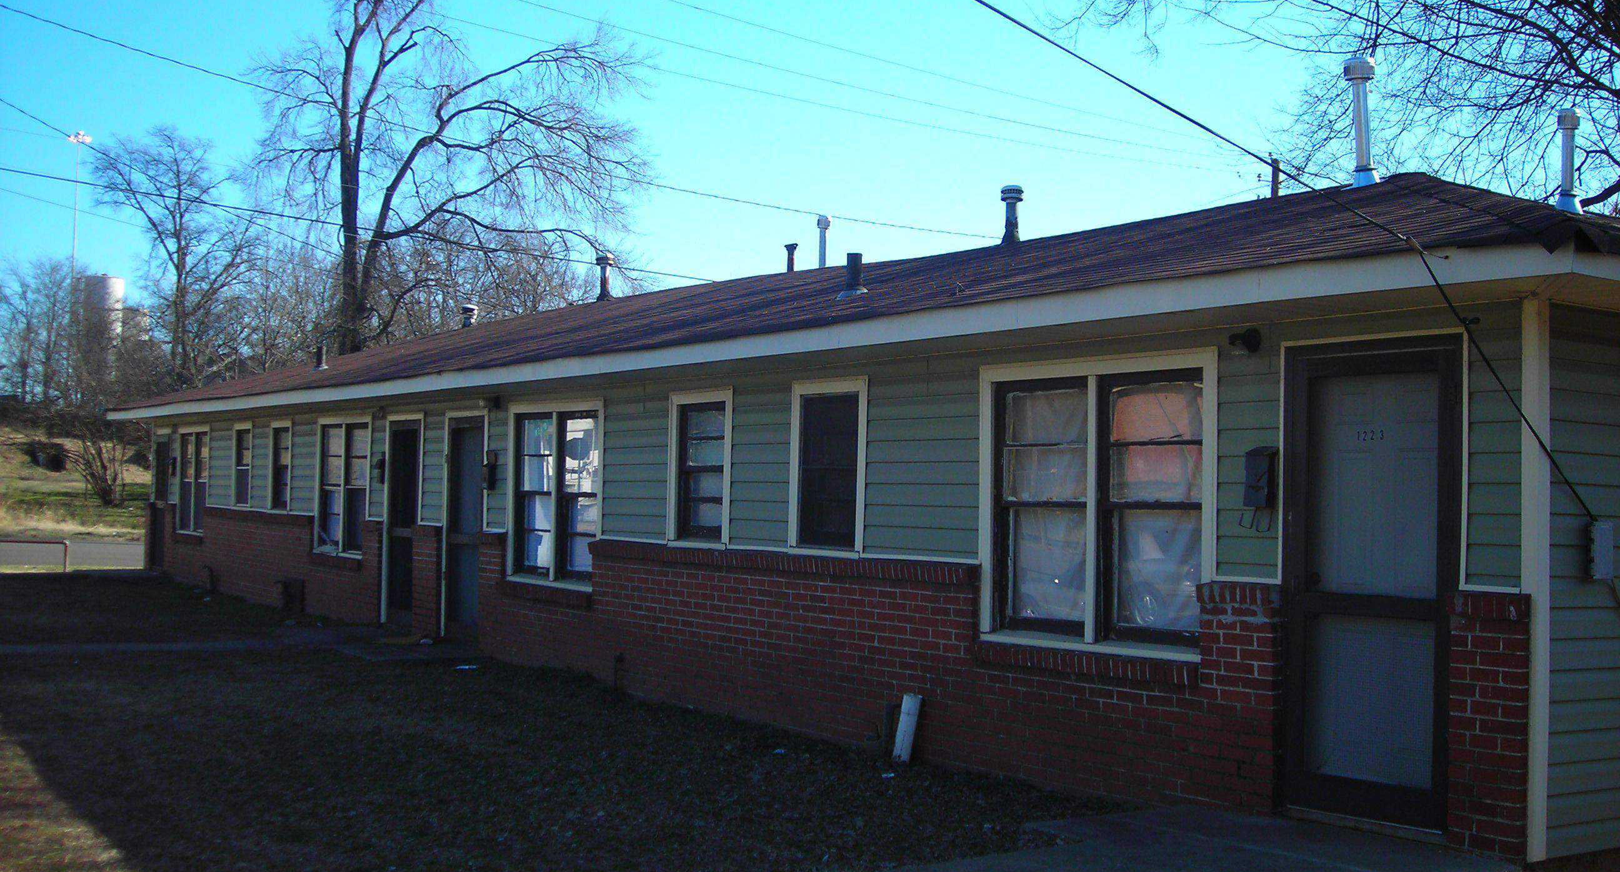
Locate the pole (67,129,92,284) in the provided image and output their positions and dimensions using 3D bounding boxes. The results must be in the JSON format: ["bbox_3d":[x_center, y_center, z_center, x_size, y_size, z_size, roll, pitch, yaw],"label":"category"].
[{"bbox_3d":[-66.330,-12.355,160.000,2.300,30.200,2.300,2,-2,-23],"label":"pole"}]

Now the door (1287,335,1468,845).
[{"bbox_3d":[2.455,0.635,7.832,0.080,2.100,0.945,3,-3,-34],"label":"door"}]

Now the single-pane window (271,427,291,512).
[{"bbox_3d":[-6.460,0.410,21.728,0.061,1.013,0.679,3,-2,-33],"label":"single-pane window"}]

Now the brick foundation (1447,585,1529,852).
[{"bbox_3d":[2.770,1.181,7.283,0.110,1.060,0.340,3,-3,-34],"label":"brick foundation"}]

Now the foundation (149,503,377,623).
[{"bbox_3d":[-7.099,1.499,22.559,0.203,1.074,10.322,3,-2,-33],"label":"foundation"}]

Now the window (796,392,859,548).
[{"bbox_3d":[0.116,0.232,11.464,0.061,1.003,0.689,3,-2,-33],"label":"window"}]

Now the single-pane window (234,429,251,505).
[{"bbox_3d":[-7.346,0.403,22.999,0.070,0.980,0.700,3,-3,-33],"label":"single-pane window"}]

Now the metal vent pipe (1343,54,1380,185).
[{"bbox_3d":[3.582,-2.043,11.538,0.205,0.838,0.205,0,-2,-33],"label":"metal vent pipe"}]

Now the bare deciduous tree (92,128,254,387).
[{"bbox_3d":[-23.292,-5.436,65.000,5.900,11.600,5.800,2,-2,-20],"label":"bare deciduous tree"}]

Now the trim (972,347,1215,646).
[{"bbox_3d":[1.443,0.358,9.249,0.100,1.530,1.750,3,-3,-34],"label":"trim"}]

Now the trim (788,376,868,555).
[{"bbox_3d":[0.122,0.209,11.390,0.071,1.137,0.861,3,-2,-33],"label":"trim"}]

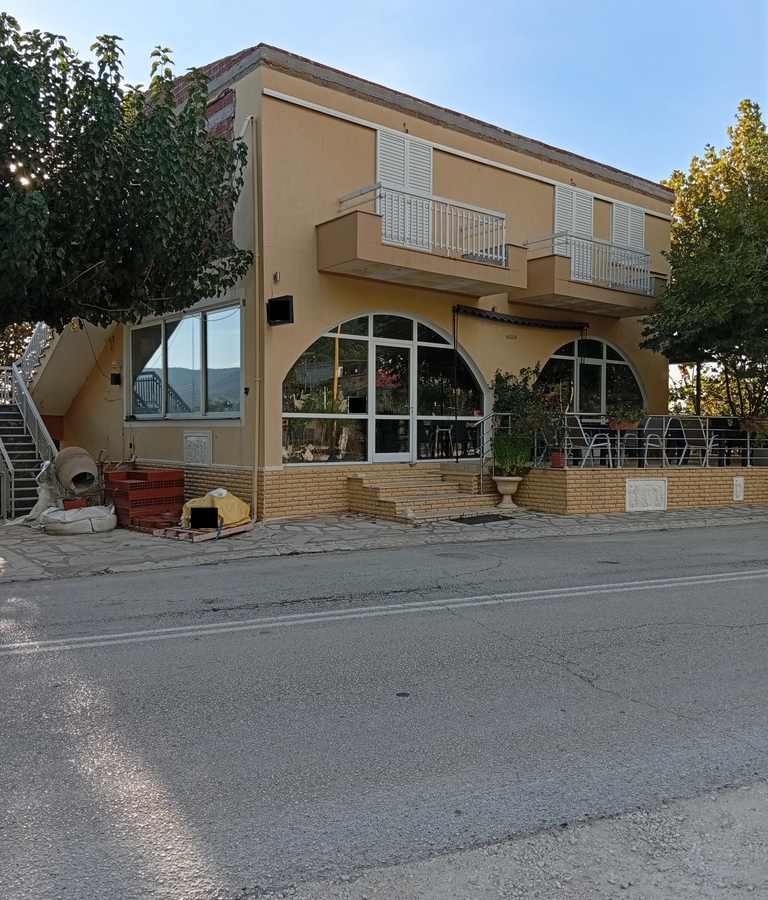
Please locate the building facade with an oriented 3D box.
[{"bbox_3d":[-0.649,-3.389,21.200,13.800,8.600,12.600,-2,2,-39],"label":"building facade"}]

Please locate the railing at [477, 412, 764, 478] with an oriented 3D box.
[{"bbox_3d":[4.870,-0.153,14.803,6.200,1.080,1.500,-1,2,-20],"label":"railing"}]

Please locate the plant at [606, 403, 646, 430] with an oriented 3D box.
[{"bbox_3d":[4.372,-0.604,13.832,0.620,0.500,0.340,-1,2,-20],"label":"plant"}]

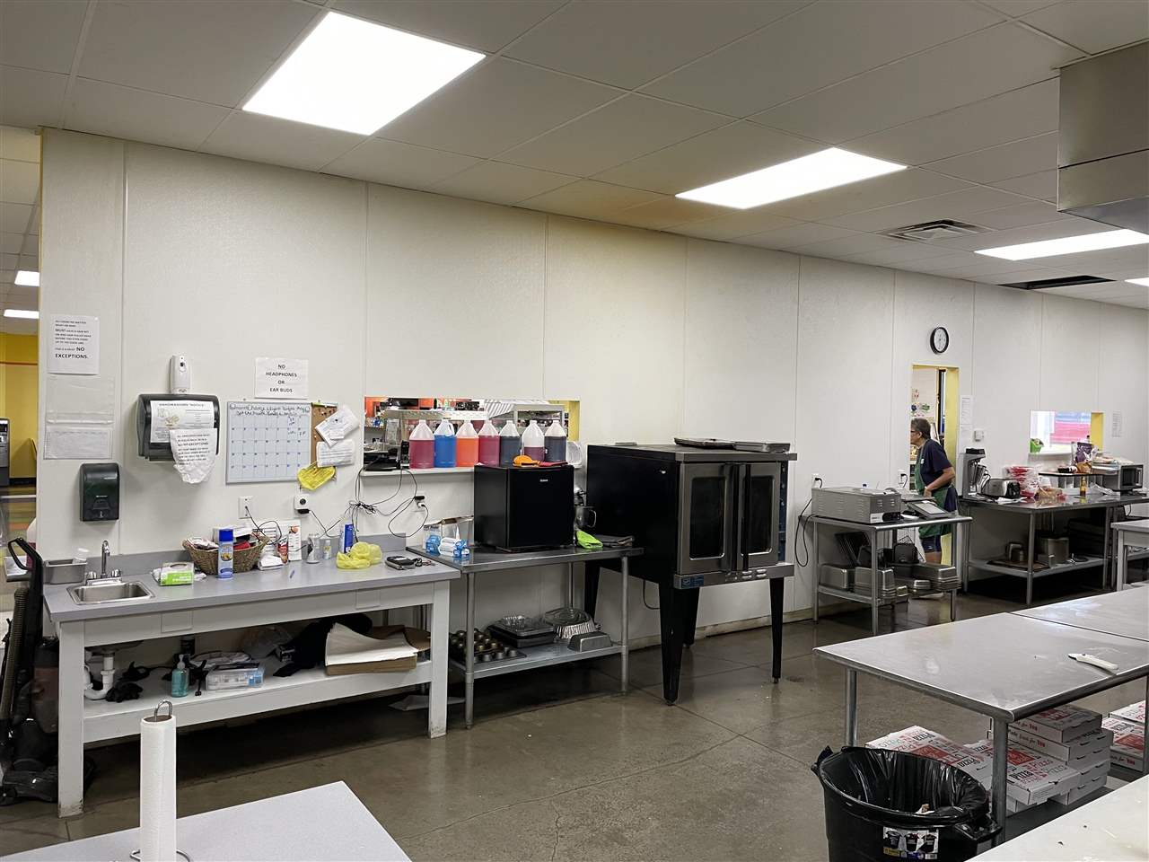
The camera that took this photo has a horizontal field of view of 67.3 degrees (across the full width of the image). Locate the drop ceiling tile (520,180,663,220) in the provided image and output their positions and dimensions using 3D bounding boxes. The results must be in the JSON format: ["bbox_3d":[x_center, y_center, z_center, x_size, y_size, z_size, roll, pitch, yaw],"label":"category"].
[{"bbox_3d":[0.083,-1.407,5.268,0.610,0.030,0.775,0,1,-34],"label":"drop ceiling tile"}]

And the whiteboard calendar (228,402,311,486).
[{"bbox_3d":[-1.642,0.065,4.668,0.444,0.440,0.020,0,2,-34],"label":"whiteboard calendar"}]

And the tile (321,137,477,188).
[{"bbox_3d":[-0.928,-1.419,4.589,0.610,0.020,0.814,0,2,-34],"label":"tile"}]

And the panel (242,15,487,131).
[{"bbox_3d":[-0.873,-1.389,3.417,0.605,0.060,1.210,0,1,-34],"label":"panel"}]

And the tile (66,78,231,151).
[{"bbox_3d":[-1.937,-1.411,3.901,0.610,0.030,0.775,0,1,-34],"label":"tile"}]

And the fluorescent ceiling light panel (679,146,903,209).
[{"bbox_3d":[1.146,-1.386,4.784,0.605,0.060,1.210,0,1,-34],"label":"fluorescent ceiling light panel"}]

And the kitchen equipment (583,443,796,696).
[{"bbox_3d":[0.727,0.841,5.549,0.940,1.450,1.000,0,2,-32],"label":"kitchen equipment"}]

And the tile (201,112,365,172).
[{"bbox_3d":[-1.438,-1.415,4.252,0.600,0.020,0.810,0,2,-34],"label":"tile"}]

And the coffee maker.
[{"bbox_3d":[3.731,0.395,8.070,0.190,0.475,0.280,0,2,-34],"label":"coffee maker"}]

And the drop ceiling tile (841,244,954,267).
[{"bbox_3d":[2.623,-1.422,6.956,0.610,0.020,0.814,0,2,-34],"label":"drop ceiling tile"}]

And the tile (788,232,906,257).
[{"bbox_3d":[2.116,-1.421,6.618,0.610,0.020,0.814,0,2,-34],"label":"tile"}]

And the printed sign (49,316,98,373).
[{"bbox_3d":[-2.404,-0.410,4.149,0.212,0.278,0.006,0,2,-34],"label":"printed sign"}]

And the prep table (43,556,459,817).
[{"bbox_3d":[-1.563,1.132,4.285,1.804,0.850,0.780,0,2,-34],"label":"prep table"}]

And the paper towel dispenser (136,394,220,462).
[{"bbox_3d":[-1.952,-0.016,4.264,0.350,0.330,0.230,0,1,-34],"label":"paper towel dispenser"}]

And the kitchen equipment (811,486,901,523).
[{"bbox_3d":[2.225,0.589,6.801,0.395,0.218,0.550,0,2,-34],"label":"kitchen equipment"}]

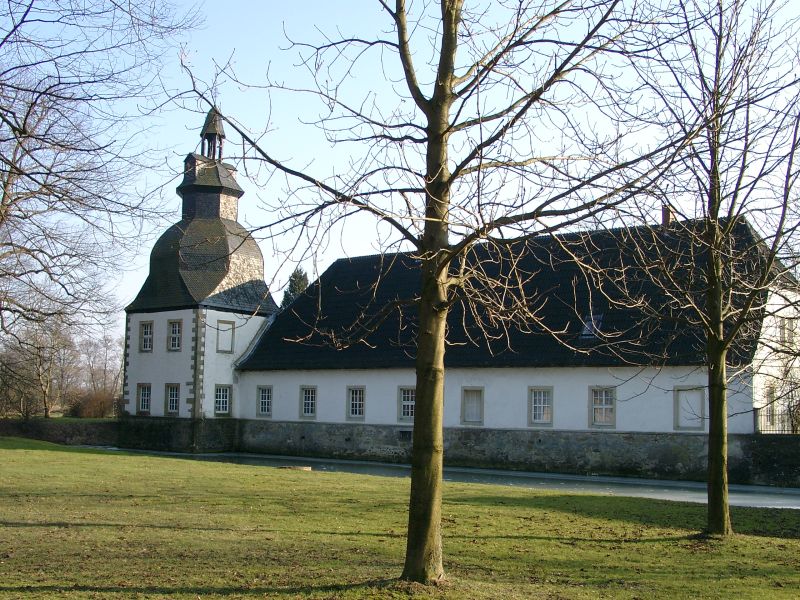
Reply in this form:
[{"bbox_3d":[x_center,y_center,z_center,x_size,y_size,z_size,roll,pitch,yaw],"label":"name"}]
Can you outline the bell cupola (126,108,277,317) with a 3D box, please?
[{"bbox_3d":[-11.286,-5.209,54.393,6.293,12.512,6.293,-4,-8,35],"label":"bell cupola"}]

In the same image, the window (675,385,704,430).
[{"bbox_3d":[9.930,3.733,31.546,1.069,1.520,0.200,-4,-8,35],"label":"window"}]

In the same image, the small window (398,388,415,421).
[{"bbox_3d":[0.339,4.331,38.214,1.020,1.520,0.200,-4,-8,35],"label":"small window"}]

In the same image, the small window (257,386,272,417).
[{"bbox_3d":[-6.257,4.740,42.813,0.990,1.520,0.200,-4,-8,35],"label":"small window"}]

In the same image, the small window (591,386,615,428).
[{"bbox_3d":[7.331,3.894,33.350,1.049,1.520,0.200,-4,-8,35],"label":"small window"}]

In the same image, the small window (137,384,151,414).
[{"bbox_3d":[-14.211,5.530,51.496,1.224,1.803,0.220,-4,-8,35],"label":"small window"}]

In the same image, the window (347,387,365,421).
[{"bbox_3d":[-1.877,4.468,39.763,1.020,1.520,0.200,-4,-8,35],"label":"window"}]

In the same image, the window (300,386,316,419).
[{"bbox_3d":[-3.803,4.325,38.920,0.949,1.425,0.200,-3,-6,34],"label":"window"}]

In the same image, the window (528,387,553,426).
[{"bbox_3d":[5.311,4.022,34.752,1.030,1.520,0.200,-4,-8,35],"label":"window"}]

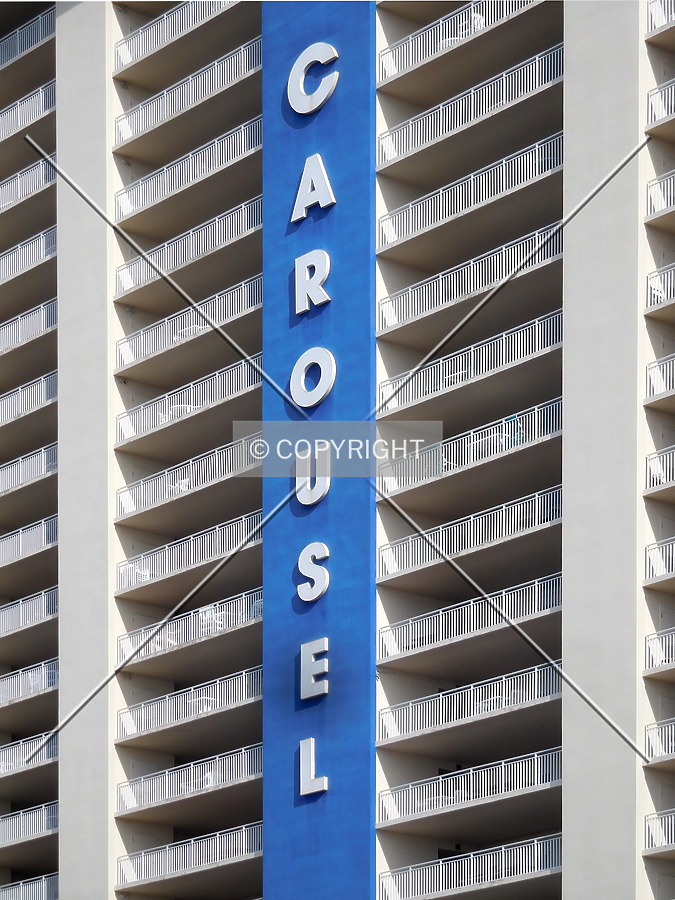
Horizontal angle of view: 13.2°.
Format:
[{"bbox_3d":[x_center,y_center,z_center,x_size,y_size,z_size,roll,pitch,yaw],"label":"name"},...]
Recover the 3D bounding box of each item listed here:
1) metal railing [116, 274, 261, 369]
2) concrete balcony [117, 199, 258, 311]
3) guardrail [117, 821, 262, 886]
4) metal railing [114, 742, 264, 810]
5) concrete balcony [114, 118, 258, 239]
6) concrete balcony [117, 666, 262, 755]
[{"bbox_3d":[-5.273,-4.607,104.786,0.100,1.070,8.915,15,-24,-38],"label":"metal railing"},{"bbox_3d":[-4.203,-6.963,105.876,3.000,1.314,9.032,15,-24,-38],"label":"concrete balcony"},{"bbox_3d":[-5.214,14.417,103.804,0.120,1.050,9.037,14,-23,-37],"label":"guardrail"},{"bbox_3d":[-5.214,11.726,103.804,0.120,1.050,9.037,14,-23,-37],"label":"metal railing"},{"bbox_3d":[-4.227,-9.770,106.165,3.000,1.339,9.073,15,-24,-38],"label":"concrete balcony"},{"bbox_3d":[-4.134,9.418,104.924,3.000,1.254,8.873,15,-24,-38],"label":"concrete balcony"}]

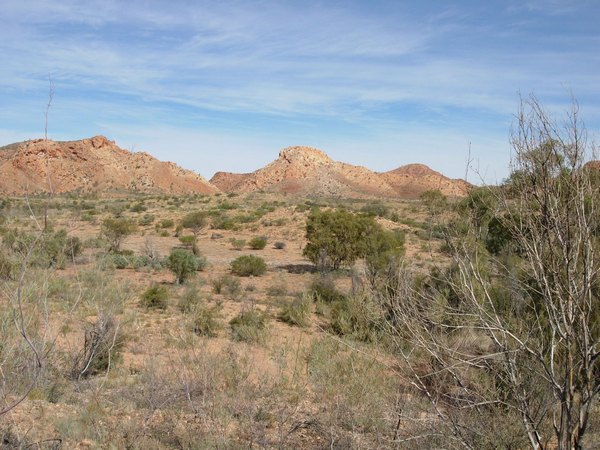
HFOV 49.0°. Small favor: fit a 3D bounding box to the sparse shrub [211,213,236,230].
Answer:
[{"bbox_3d":[-8.709,-0.421,74.937,2.960,2.002,2.664,0,3,-7],"label":"sparse shrub"}]

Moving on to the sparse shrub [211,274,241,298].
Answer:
[{"bbox_3d":[-3.118,2.565,27.538,1.255,0.996,1.130,0,3,-6],"label":"sparse shrub"}]

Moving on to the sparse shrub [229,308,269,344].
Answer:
[{"bbox_3d":[-1.532,2.978,19.562,1.190,1.005,1.071,0,3,-4],"label":"sparse shrub"}]

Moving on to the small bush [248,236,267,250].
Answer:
[{"bbox_3d":[-3.338,1.451,51.872,1.377,1.049,1.239,0,3,0],"label":"small bush"}]

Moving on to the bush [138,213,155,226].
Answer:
[{"bbox_3d":[-18.147,-0.657,77.912,1.595,1.660,1.436,0,3,0],"label":"bush"}]

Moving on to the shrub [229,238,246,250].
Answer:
[{"bbox_3d":[-4.768,1.452,50.230,1.373,0.846,1.236,0,3,-5],"label":"shrub"}]

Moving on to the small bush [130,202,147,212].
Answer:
[{"bbox_3d":[-27.364,-2.974,111.657,2.271,1.710,2.044,0,3,0],"label":"small bush"}]

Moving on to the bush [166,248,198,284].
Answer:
[{"bbox_3d":[-5.679,1.985,31.927,1.505,1.696,1.354,-1,3,-10],"label":"bush"}]

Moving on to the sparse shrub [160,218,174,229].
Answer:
[{"bbox_3d":[-15.801,-0.161,78.521,1.669,1.108,1.503,-1,3,-11],"label":"sparse shrub"}]

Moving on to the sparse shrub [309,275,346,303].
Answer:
[{"bbox_3d":[1.203,2.814,29.341,1.678,1.077,1.510,0,3,0],"label":"sparse shrub"}]

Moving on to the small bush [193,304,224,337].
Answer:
[{"bbox_3d":[-3.088,3.189,22.058,0.913,0.960,0.821,0,3,0],"label":"small bush"}]

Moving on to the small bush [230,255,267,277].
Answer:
[{"bbox_3d":[-2.894,2.281,37.319,1.959,1.099,1.763,0,3,0],"label":"small bush"}]

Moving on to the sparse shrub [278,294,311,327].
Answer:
[{"bbox_3d":[-0.198,3.142,24.297,1.189,1.040,1.070,0,3,0],"label":"sparse shrub"}]

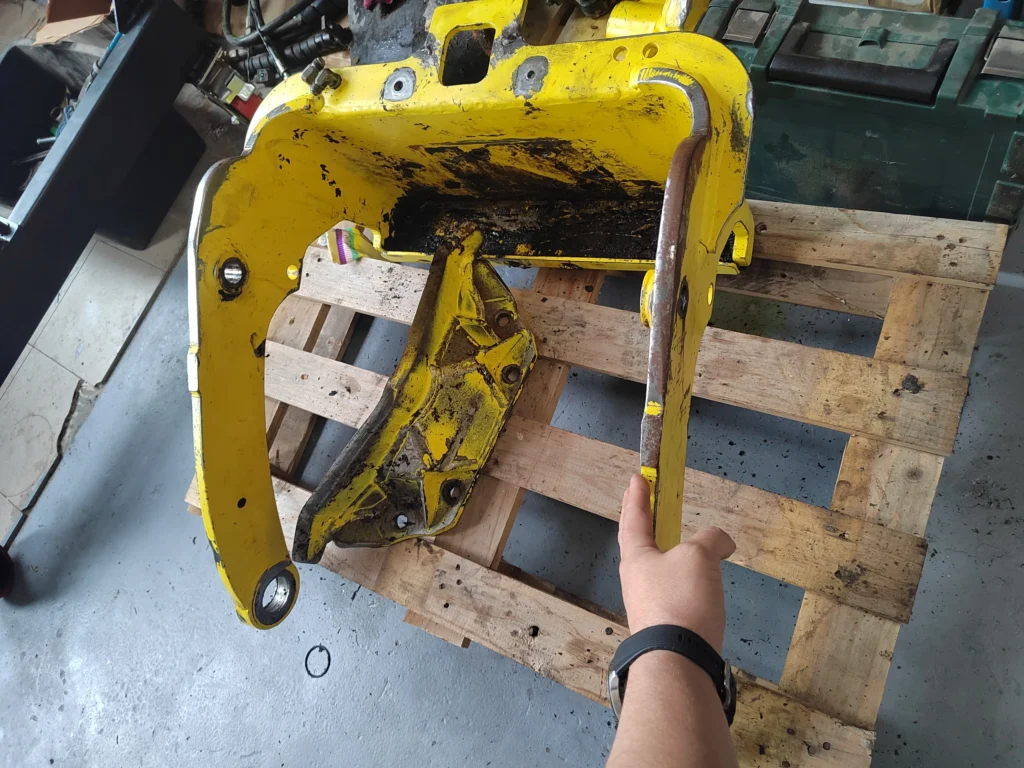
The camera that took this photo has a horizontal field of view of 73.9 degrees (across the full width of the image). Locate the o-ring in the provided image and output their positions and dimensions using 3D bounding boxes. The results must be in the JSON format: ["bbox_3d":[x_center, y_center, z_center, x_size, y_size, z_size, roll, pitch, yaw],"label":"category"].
[{"bbox_3d":[-0.356,0.509,1.248,0.054,0.004,0.054,-8,67,20],"label":"o-ring"}]

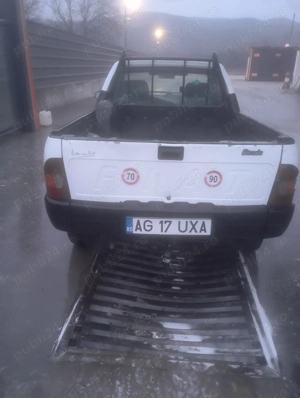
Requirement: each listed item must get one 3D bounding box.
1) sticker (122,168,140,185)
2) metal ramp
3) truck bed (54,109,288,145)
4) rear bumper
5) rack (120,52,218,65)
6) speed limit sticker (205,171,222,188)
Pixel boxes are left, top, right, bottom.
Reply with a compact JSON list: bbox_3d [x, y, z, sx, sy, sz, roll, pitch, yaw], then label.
[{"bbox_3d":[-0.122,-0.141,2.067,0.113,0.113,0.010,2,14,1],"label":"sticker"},{"bbox_3d":[0.124,0.545,2.293,1.150,0.100,1.500,2,20,3],"label":"metal ramp"},{"bbox_3d":[0.159,-0.454,2.895,1.560,0.480,1.680,2,20,1],"label":"truck bed"},{"bbox_3d":[0.121,0.145,2.135,1.640,0.260,0.340,2,20,1],"label":"rear bumper"},{"bbox_3d":[0.213,-1.490,3.397,1.050,0.120,0.100,2,20,1],"label":"rack"},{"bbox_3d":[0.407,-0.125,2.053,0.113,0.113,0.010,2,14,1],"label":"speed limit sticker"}]

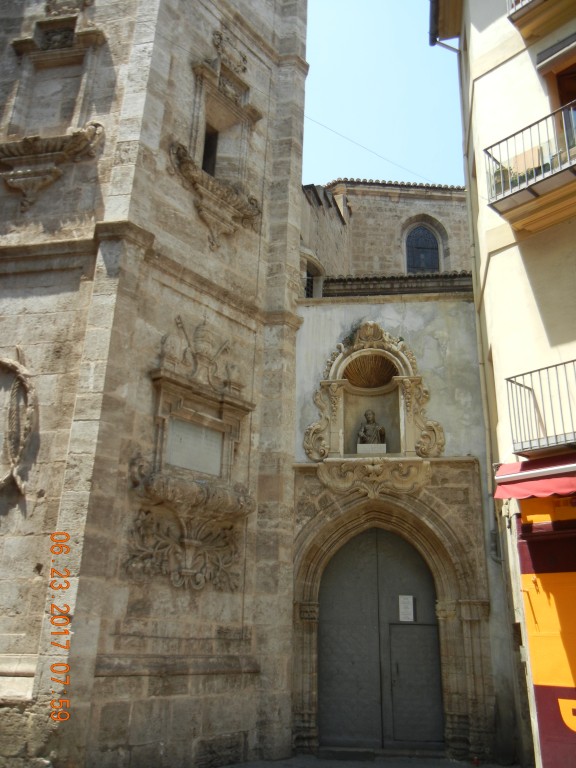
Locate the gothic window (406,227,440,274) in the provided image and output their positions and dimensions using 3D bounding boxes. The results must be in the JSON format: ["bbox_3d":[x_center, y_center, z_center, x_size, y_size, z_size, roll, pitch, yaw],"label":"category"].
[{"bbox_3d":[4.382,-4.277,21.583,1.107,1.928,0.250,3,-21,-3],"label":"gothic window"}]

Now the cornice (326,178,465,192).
[{"bbox_3d":[3.671,-6.273,21.738,4.498,0.420,0.420,3,-21,-3],"label":"cornice"}]

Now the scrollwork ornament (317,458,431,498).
[{"bbox_3d":[1.574,1.750,12.218,2.100,0.700,0.350,-2,-21,9],"label":"scrollwork ornament"}]

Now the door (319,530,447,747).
[{"bbox_3d":[1.620,4.416,11.857,2.110,3.670,0.120,-2,-21,9],"label":"door"}]

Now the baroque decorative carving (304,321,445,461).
[{"bbox_3d":[1.651,0.106,13.092,2.680,2.920,0.500,-2,-21,9],"label":"baroque decorative carving"}]

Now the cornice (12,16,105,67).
[{"bbox_3d":[-4.454,-6.694,13.064,1.870,0.850,0.350,-2,-21,9],"label":"cornice"}]

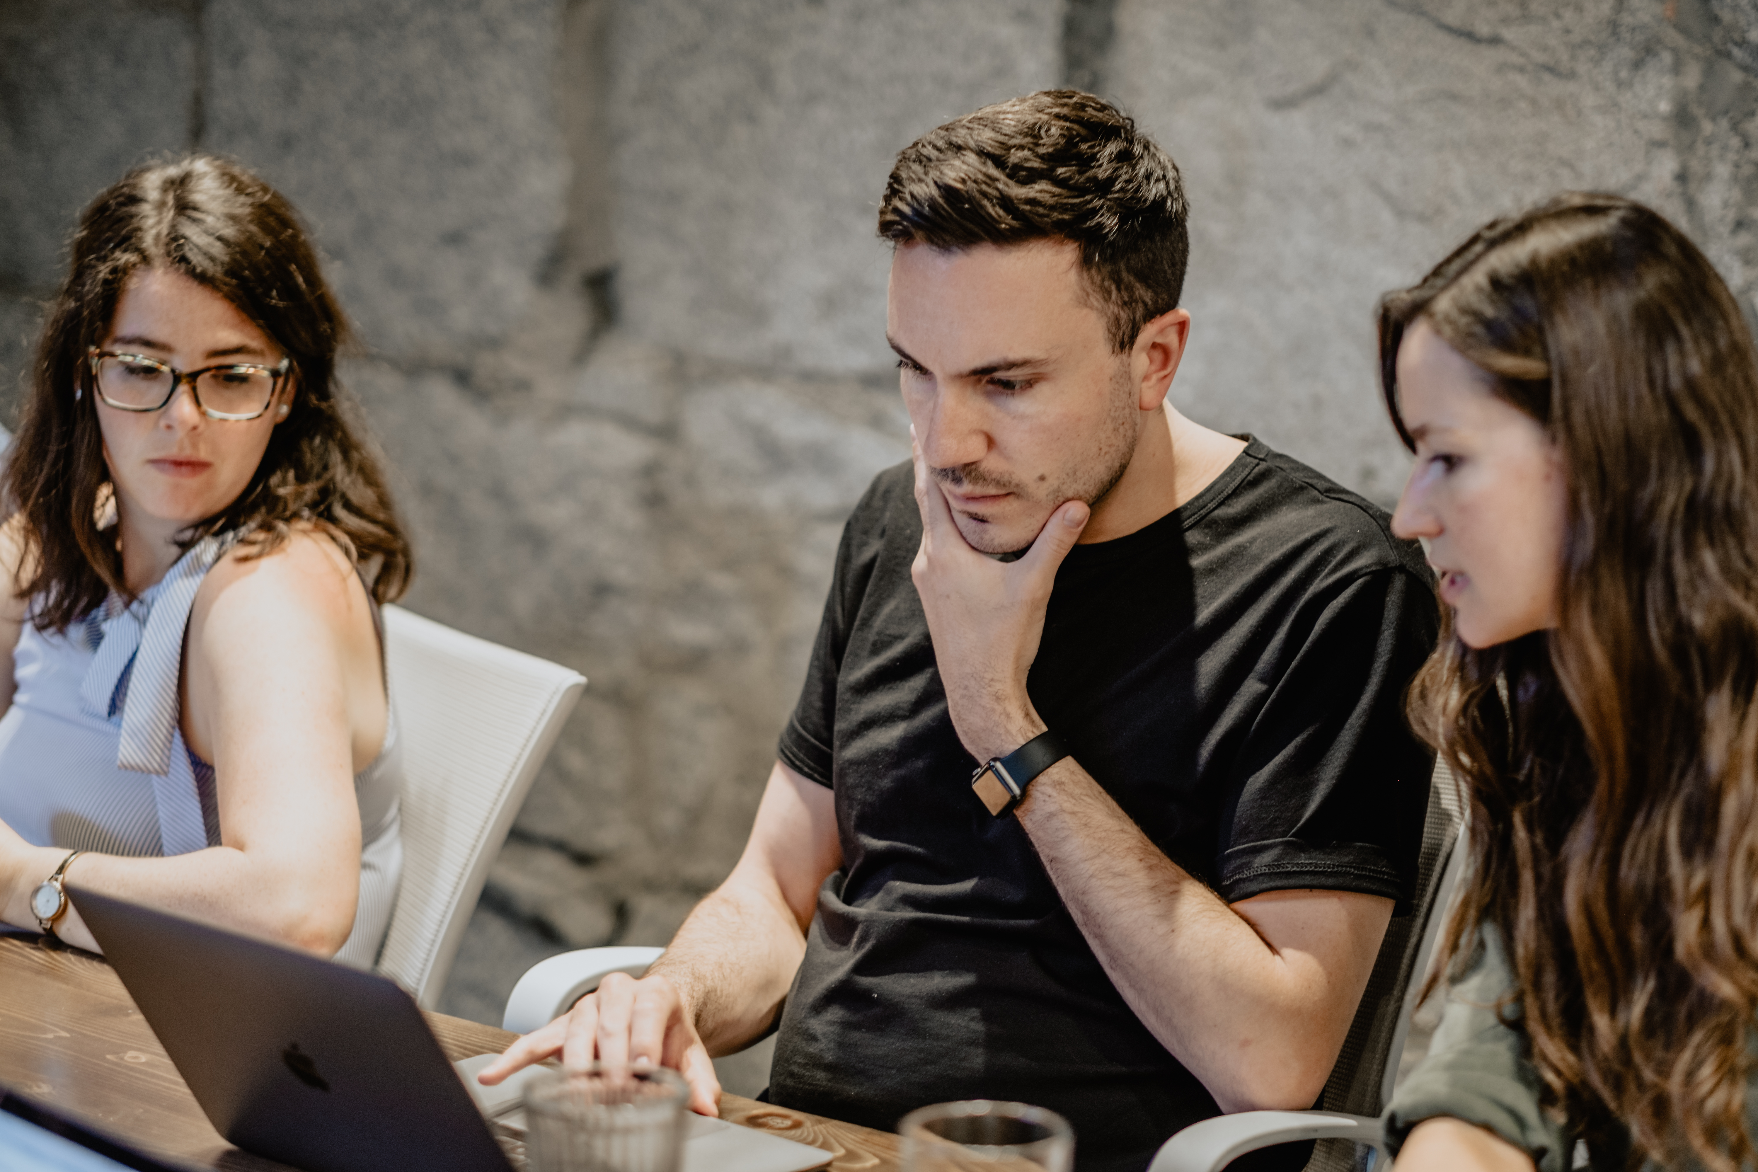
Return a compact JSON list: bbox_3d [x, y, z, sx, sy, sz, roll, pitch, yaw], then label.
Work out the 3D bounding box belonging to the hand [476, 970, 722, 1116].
[{"bbox_3d":[-0.164,0.277,2.530,0.140,0.080,0.155,6,15,28],"label":"hand"}]

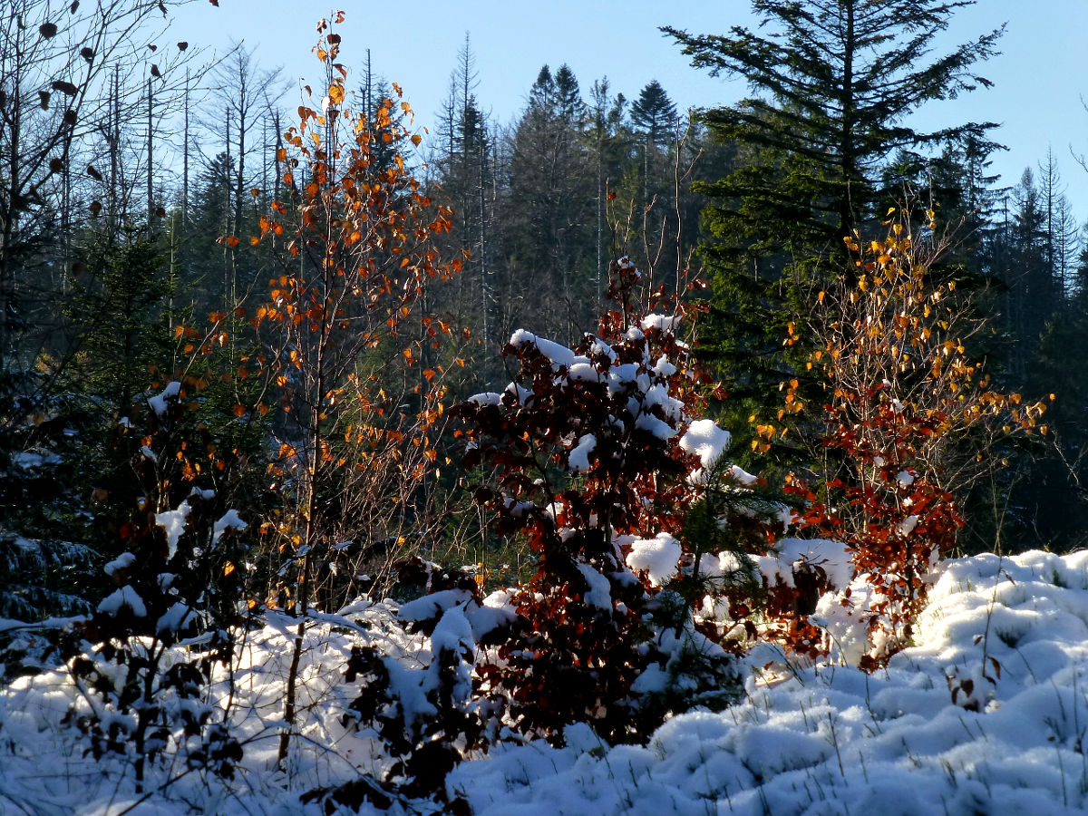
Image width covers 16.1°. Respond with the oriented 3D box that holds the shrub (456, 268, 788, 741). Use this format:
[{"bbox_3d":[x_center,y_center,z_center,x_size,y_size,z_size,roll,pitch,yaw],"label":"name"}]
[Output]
[{"bbox_3d":[0.254,0.327,13.500,1.157,1.694,1.100,0,0,0],"label":"shrub"}]

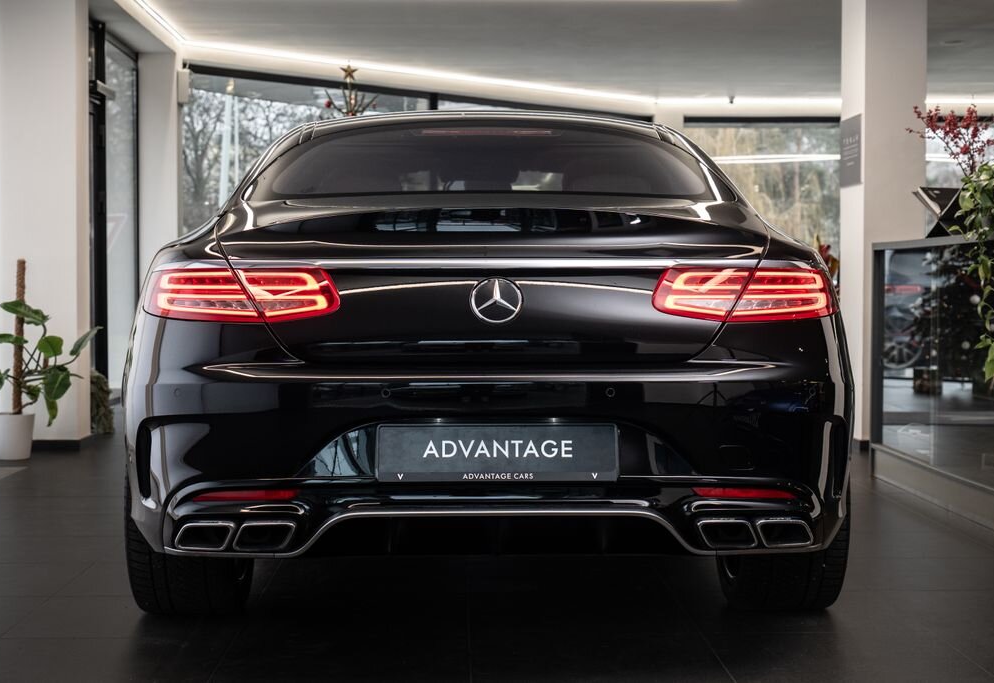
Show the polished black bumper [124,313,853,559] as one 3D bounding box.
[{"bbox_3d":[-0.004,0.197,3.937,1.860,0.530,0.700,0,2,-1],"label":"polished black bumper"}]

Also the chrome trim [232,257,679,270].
[{"bbox_3d":[-0.038,-0.171,3.674,1.050,0.029,0.060,0,2,-1],"label":"chrome trim"}]

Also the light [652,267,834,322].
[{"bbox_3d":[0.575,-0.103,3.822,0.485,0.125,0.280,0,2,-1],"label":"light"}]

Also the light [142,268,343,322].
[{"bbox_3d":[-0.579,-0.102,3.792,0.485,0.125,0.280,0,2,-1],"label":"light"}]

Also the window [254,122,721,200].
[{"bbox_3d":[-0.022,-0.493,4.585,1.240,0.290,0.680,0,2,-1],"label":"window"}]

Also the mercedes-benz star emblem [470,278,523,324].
[{"bbox_3d":[0.003,-0.089,3.658,0.112,0.110,0.020,0,-18,-1],"label":"mercedes-benz star emblem"}]

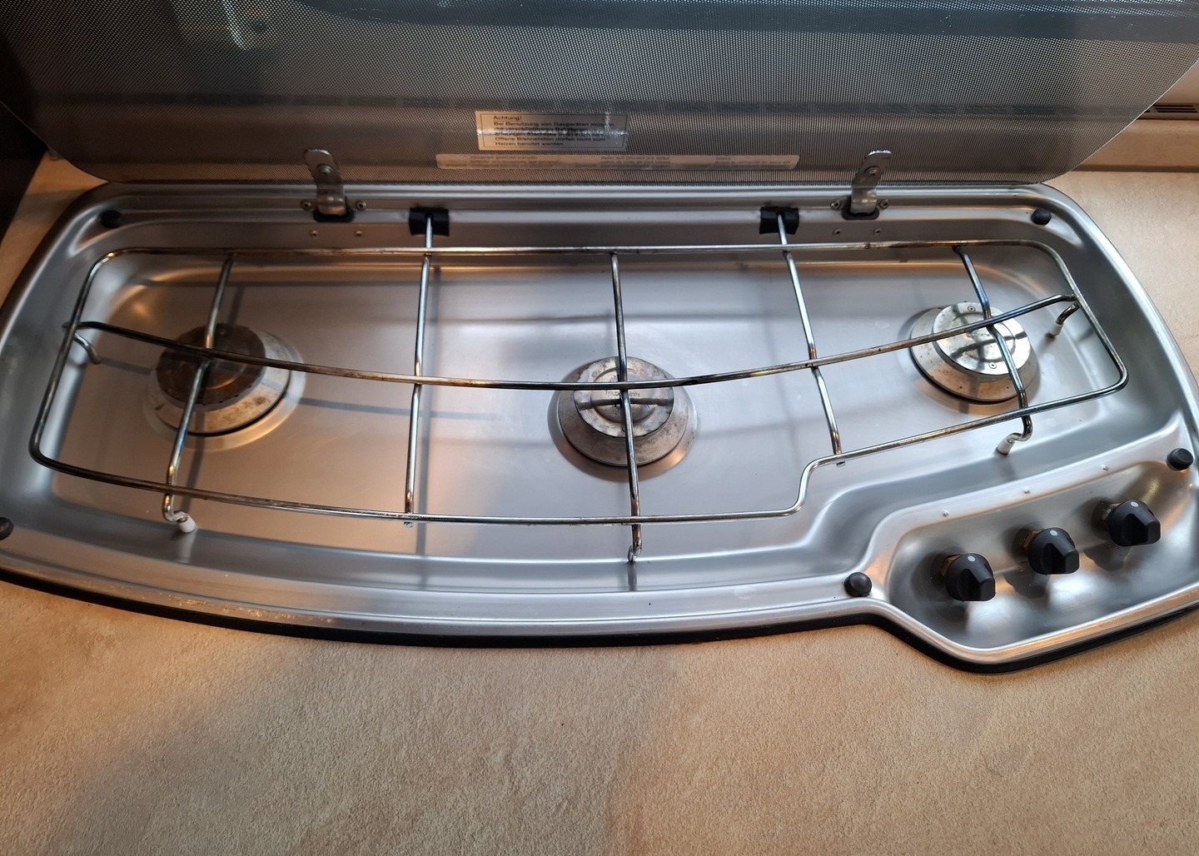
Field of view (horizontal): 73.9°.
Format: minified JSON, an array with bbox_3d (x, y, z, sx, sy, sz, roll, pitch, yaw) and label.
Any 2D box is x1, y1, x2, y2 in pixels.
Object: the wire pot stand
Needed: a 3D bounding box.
[{"bbox_3d":[0.007,-0.043,0.556,0.719,0.029,0.285,-1,57,-4],"label":"wire pot stand"}]

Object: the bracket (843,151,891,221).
[{"bbox_3d":[0.207,-0.187,0.619,0.028,0.041,0.028,-1,57,-4],"label":"bracket"}]

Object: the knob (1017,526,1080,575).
[{"bbox_3d":[0.280,0.076,0.492,0.032,0.026,0.032,-14,101,-12],"label":"knob"}]

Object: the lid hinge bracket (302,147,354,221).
[{"bbox_3d":[-0.199,-0.178,0.589,0.028,0.041,0.028,-1,57,-4],"label":"lid hinge bracket"}]

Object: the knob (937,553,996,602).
[{"bbox_3d":[0.223,0.091,0.479,0.032,0.026,0.032,-14,101,-12],"label":"knob"}]

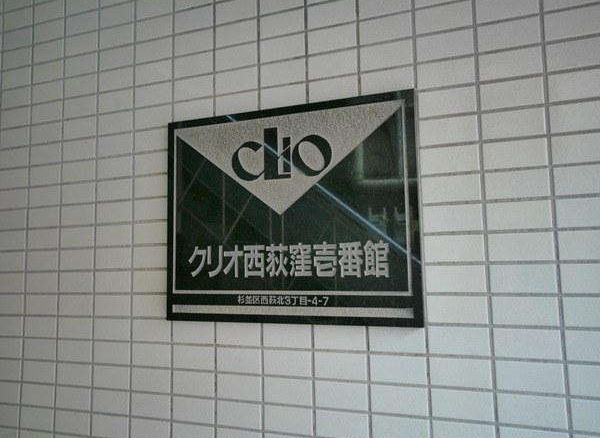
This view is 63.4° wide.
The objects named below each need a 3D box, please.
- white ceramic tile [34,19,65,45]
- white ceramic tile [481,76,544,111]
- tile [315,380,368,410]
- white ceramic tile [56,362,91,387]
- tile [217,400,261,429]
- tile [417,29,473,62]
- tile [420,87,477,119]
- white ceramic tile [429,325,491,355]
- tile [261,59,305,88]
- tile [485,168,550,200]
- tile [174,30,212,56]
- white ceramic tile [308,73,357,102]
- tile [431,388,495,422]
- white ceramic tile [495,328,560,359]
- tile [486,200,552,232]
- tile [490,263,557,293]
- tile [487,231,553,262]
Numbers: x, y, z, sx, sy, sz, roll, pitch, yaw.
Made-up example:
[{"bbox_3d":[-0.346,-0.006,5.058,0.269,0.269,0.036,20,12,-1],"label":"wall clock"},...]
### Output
[{"bbox_3d":[-0.602,-0.450,1.172,0.095,0.045,0.008,-3,-6,20],"label":"white ceramic tile"},{"bbox_3d":[0.346,-0.204,0.794,0.095,0.045,0.008,-3,-6,20],"label":"white ceramic tile"},{"bbox_3d":[0.074,0.308,0.850,0.095,0.045,0.009,-3,-6,20],"label":"tile"},{"bbox_3d":[-0.490,0.339,1.061,0.095,0.045,0.008,-3,-6,20],"label":"white ceramic tile"},{"bbox_3d":[-0.114,0.369,0.920,0.095,0.044,0.008,-3,-6,20],"label":"tile"},{"bbox_3d":[0.249,-0.297,0.836,0.095,0.045,0.008,-3,-6,20],"label":"tile"},{"bbox_3d":[0.252,-0.199,0.831,0.095,0.044,0.008,-3,-6,20],"label":"tile"},{"bbox_3d":[0.259,0.198,0.789,0.095,0.045,0.008,-3,-6,20],"label":"white ceramic tile"},{"bbox_3d":[-0.032,-0.282,0.941,0.095,0.045,0.009,-3,-6,20],"label":"tile"},{"bbox_3d":[0.350,-0.054,0.782,0.095,0.045,0.008,-3,-6,20],"label":"tile"},{"bbox_3d":[-0.222,-0.370,1.018,0.095,0.045,0.008,-3,-6,20],"label":"tile"},{"bbox_3d":[0.063,-0.238,0.902,0.095,0.045,0.008,-3,-6,20],"label":"white ceramic tile"},{"bbox_3d":[0.262,0.297,0.781,0.095,0.045,0.009,-3,-6,20],"label":"tile"},{"bbox_3d":[0.355,0.194,0.759,0.095,0.044,0.008,-3,-6,20],"label":"white ceramic tile"},{"bbox_3d":[0.351,-0.005,0.777,0.095,0.045,0.008,-3,-6,20],"label":"tile"},{"bbox_3d":[0.352,0.094,0.766,0.095,0.045,0.008,-3,-6,20],"label":"tile"},{"bbox_3d":[0.352,0.045,0.772,0.095,0.045,0.008,-3,-6,20],"label":"tile"}]

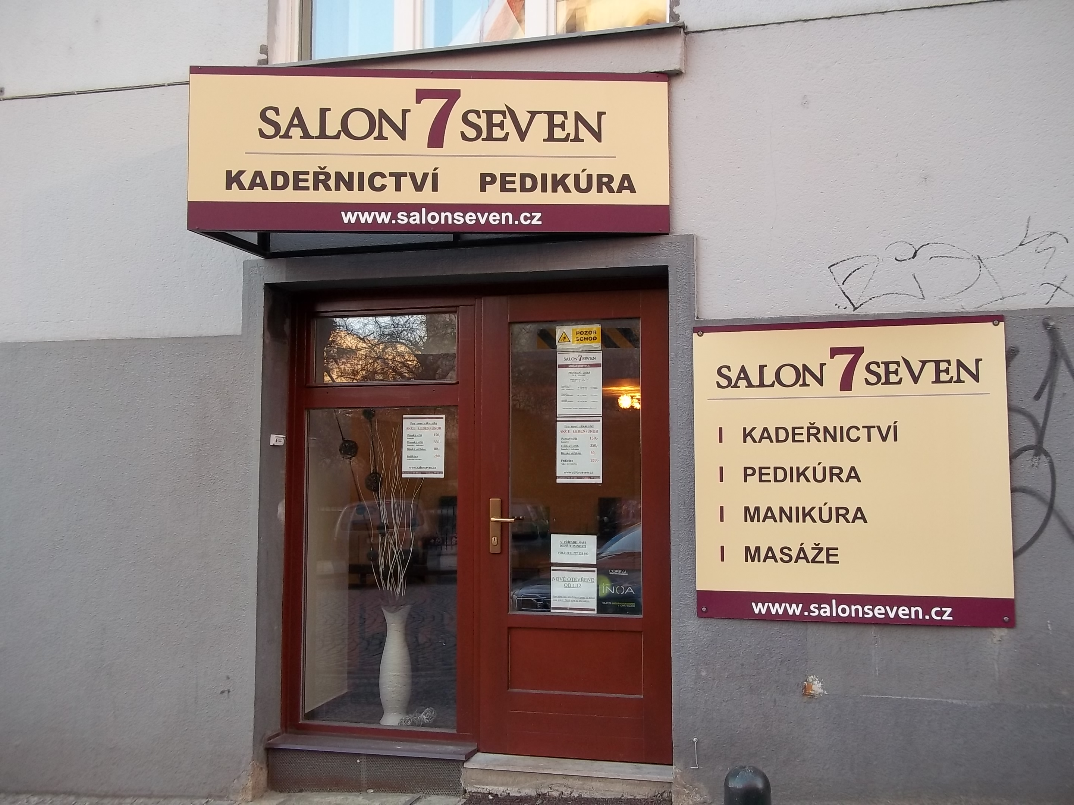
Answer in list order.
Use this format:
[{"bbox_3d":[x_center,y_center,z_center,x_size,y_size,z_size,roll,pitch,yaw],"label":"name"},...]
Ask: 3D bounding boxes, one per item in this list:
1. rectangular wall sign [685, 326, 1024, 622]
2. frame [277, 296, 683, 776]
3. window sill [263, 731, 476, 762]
[{"bbox_3d":[1.240,0.271,3.968,1.197,1.201,0.020,-1,-5,13],"label":"rectangular wall sign"},{"bbox_3d":[-0.294,0.523,4.606,1.865,2.130,0.100,-1,-5,13],"label":"frame"},{"bbox_3d":[-0.761,1.558,4.514,0.970,0.034,0.175,-1,-5,13],"label":"window sill"}]

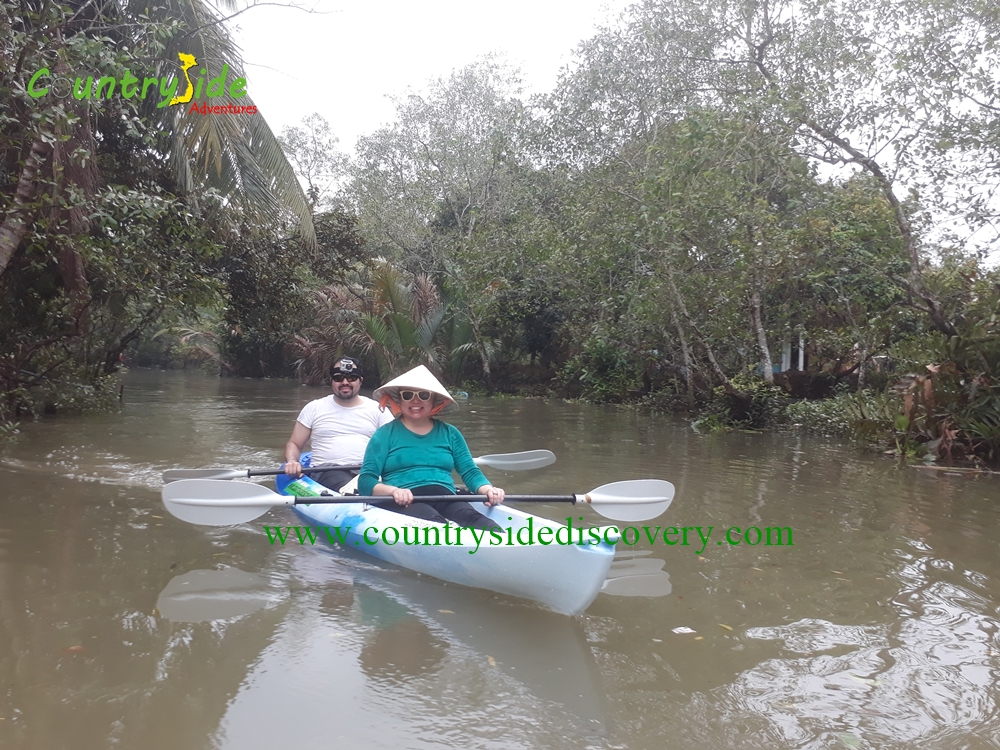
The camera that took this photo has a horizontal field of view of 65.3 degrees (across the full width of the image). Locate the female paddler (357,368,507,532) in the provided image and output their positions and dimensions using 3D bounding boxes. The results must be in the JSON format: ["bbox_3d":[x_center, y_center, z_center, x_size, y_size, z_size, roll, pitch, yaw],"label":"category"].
[{"bbox_3d":[-0.250,0.345,3.330,0.620,0.790,0.980,2,1,-24],"label":"female paddler"}]

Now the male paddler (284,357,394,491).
[{"bbox_3d":[-0.725,0.321,4.124,0.680,0.830,0.970,-1,2,-25],"label":"male paddler"}]

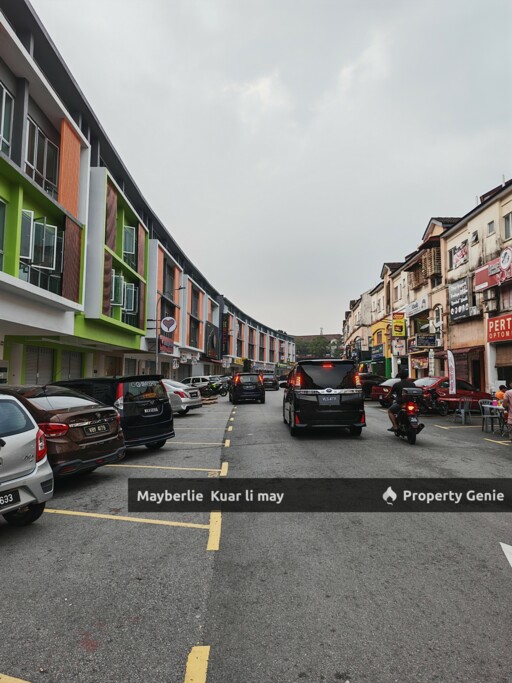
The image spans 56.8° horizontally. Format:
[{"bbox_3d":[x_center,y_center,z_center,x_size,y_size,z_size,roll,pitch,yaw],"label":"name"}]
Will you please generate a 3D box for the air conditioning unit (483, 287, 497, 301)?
[{"bbox_3d":[10.500,-2.135,21.300,0.300,0.570,0.770,1,-5,-6],"label":"air conditioning unit"}]

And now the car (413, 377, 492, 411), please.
[{"bbox_3d":[8.030,2.246,19.400,4.400,1.480,1.730,2,-5,-25],"label":"car"}]

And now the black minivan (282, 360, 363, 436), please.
[{"bbox_3d":[1.760,1.587,13.850,1.840,1.890,4.900,0,-5,0],"label":"black minivan"}]

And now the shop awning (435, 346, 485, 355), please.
[{"bbox_3d":[10.500,0.495,24.600,0.850,0.380,4.500,1,-5,-6],"label":"shop awning"}]

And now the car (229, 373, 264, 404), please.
[{"bbox_3d":[-0.560,2.801,27.800,1.810,1.670,4.500,1,-5,-5],"label":"car"}]

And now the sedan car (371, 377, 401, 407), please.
[{"bbox_3d":[8.300,2.773,25.000,4.350,1.480,1.720,2,-5,-20],"label":"sedan car"}]

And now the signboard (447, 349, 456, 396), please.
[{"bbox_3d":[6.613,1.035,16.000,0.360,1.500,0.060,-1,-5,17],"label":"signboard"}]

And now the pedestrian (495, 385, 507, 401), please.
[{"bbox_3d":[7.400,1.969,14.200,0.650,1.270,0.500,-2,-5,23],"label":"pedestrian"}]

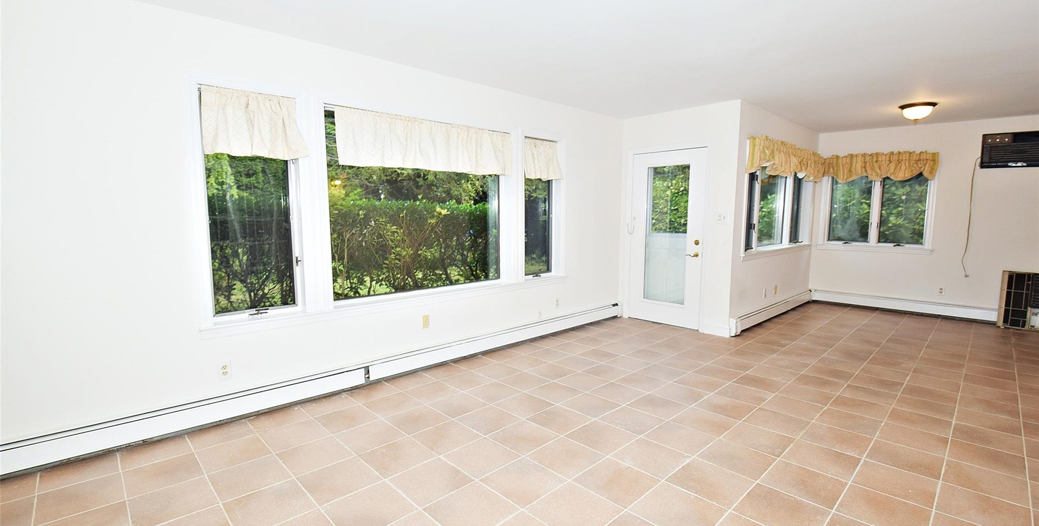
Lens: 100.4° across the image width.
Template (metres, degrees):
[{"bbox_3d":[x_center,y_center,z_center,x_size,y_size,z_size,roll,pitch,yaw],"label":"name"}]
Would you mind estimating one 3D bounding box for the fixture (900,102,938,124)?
[{"bbox_3d":[4.220,-1.584,4.596,0.315,0.180,0.315,6,9,41],"label":"fixture"}]

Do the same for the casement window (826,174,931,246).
[{"bbox_3d":[4.900,-0.783,5.948,1.120,1.100,0.100,5,8,40],"label":"casement window"}]

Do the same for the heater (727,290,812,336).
[{"bbox_3d":[3.320,0.583,5.536,2.809,0.200,0.070,-6,9,-42],"label":"heater"}]

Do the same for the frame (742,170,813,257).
[{"bbox_3d":[3.326,-0.729,5.479,2.550,1.220,0.120,-6,9,-42],"label":"frame"}]

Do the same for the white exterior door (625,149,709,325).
[{"bbox_3d":[1.718,-0.283,5.095,0.883,2.020,0.060,6,9,43],"label":"white exterior door"}]

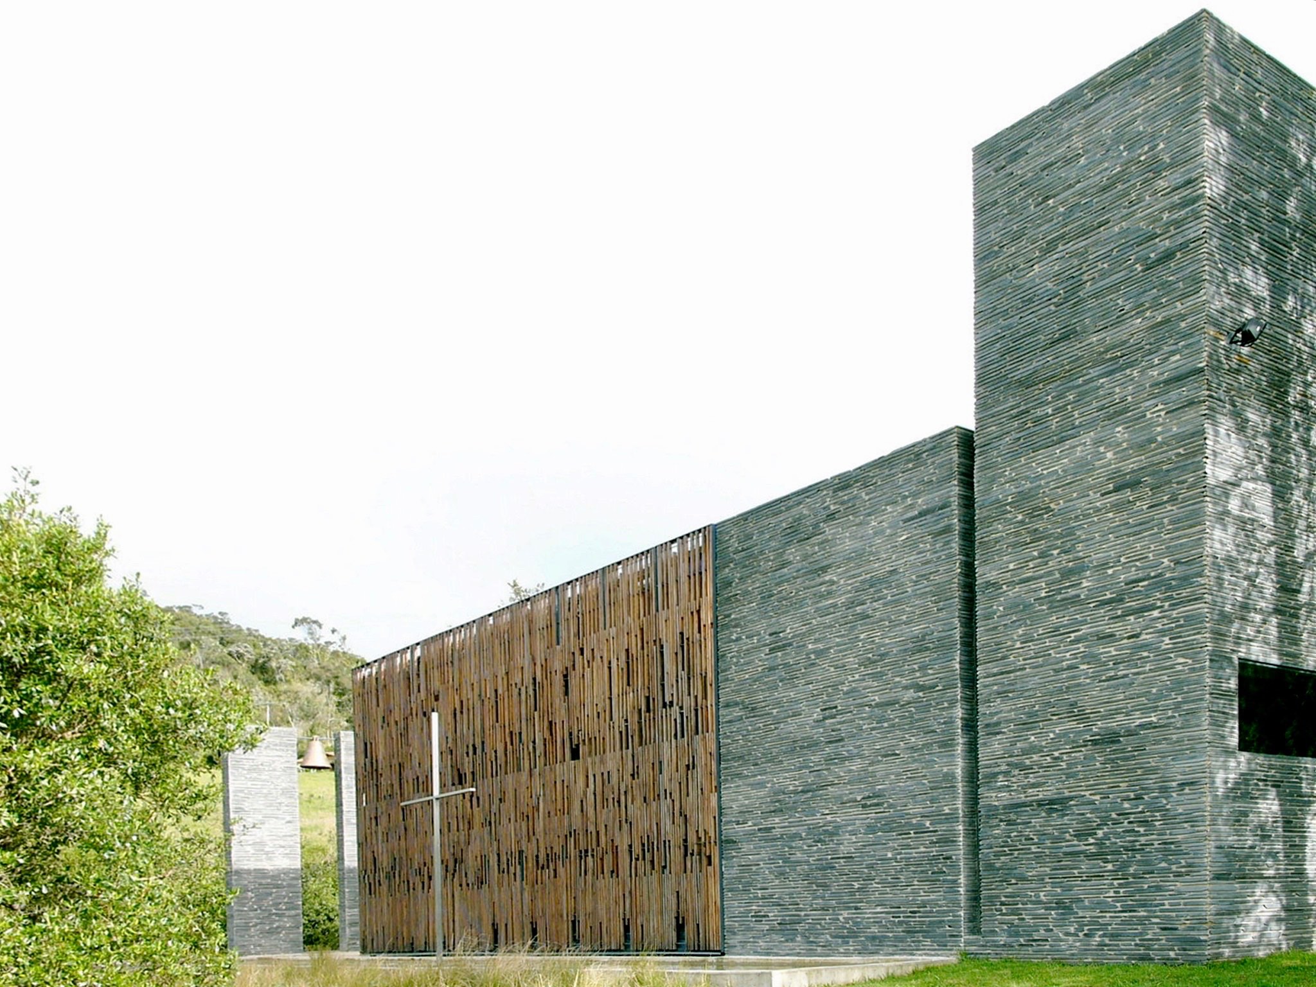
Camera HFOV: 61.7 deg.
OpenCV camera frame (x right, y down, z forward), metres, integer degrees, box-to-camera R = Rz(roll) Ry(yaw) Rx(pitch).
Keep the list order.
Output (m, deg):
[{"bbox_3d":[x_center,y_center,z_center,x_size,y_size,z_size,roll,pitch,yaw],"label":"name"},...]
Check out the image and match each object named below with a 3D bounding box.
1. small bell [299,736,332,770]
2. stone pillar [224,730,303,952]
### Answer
[{"bbox_3d":[-5.919,4.493,19.118,0.535,0.562,0.535,4,-9,-35],"label":"small bell"},{"bbox_3d":[-6.653,5.782,18.605,1.089,3.550,0.420,4,-9,-35],"label":"stone pillar"}]

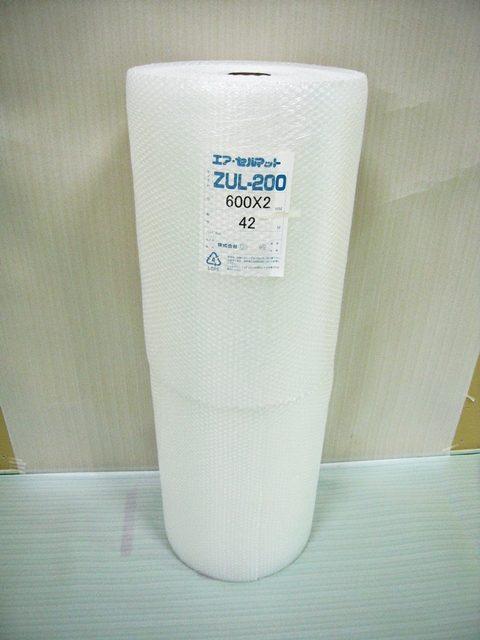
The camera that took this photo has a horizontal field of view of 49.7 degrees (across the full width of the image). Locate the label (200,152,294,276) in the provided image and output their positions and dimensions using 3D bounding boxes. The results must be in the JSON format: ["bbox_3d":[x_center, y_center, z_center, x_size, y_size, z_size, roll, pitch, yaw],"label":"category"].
[{"bbox_3d":[0.011,-0.175,0.851,0.146,0.211,0.012,3,31,-2],"label":"label"}]

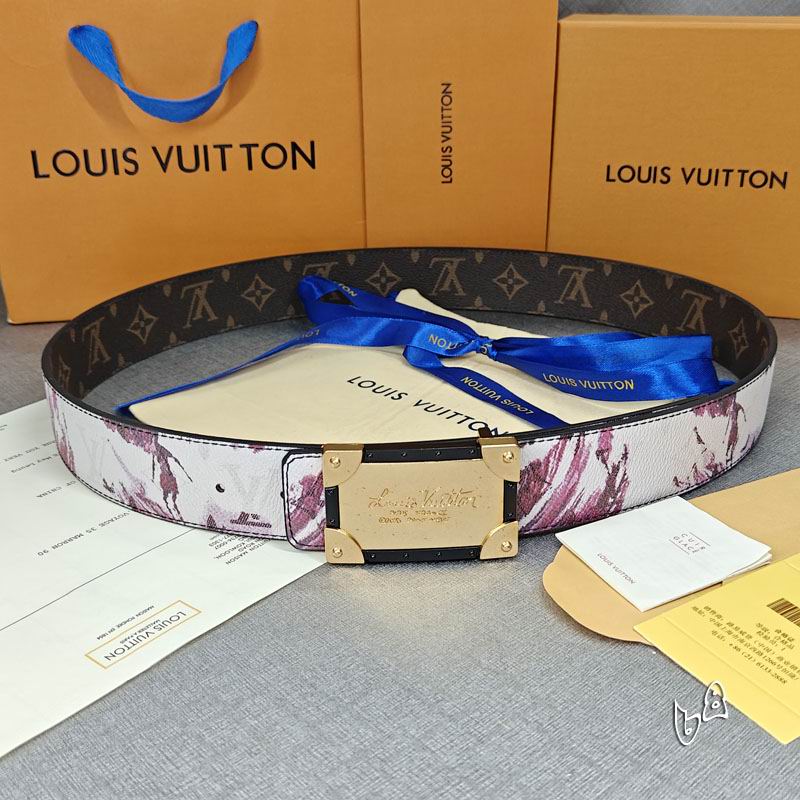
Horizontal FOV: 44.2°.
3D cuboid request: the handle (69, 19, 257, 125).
[{"bbox_3d":[-0.132,-0.185,0.558,0.106,0.053,0.026,-4,22,-8],"label":"handle"}]

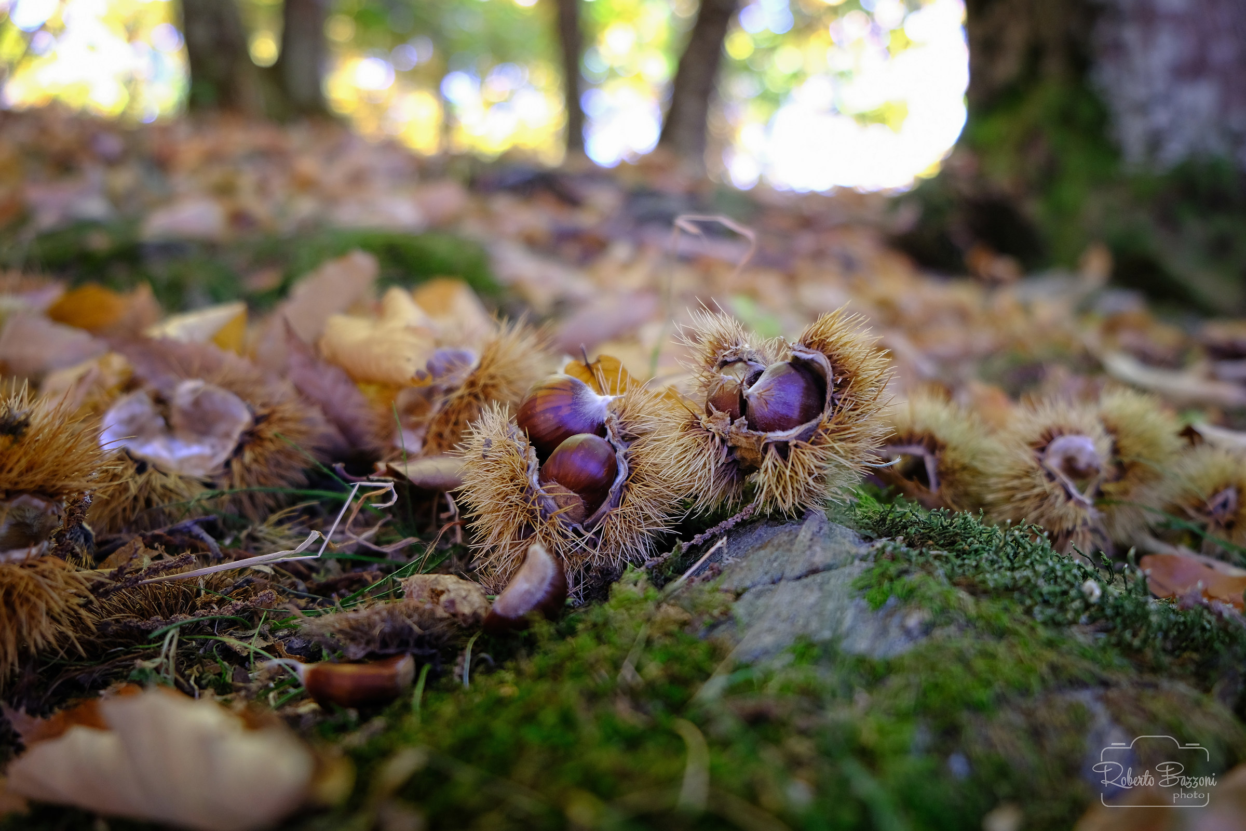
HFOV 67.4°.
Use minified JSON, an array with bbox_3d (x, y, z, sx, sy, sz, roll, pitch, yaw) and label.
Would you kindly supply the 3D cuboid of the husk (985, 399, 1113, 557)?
[{"bbox_3d":[0.201,0.029,0.440,0.061,0.073,0.062,-1,12,-3],"label":"husk"}]

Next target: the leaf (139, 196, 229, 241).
[{"bbox_3d":[-0.502,-0.225,1.070,0.098,0.043,0.055,0,12,0],"label":"leaf"}]

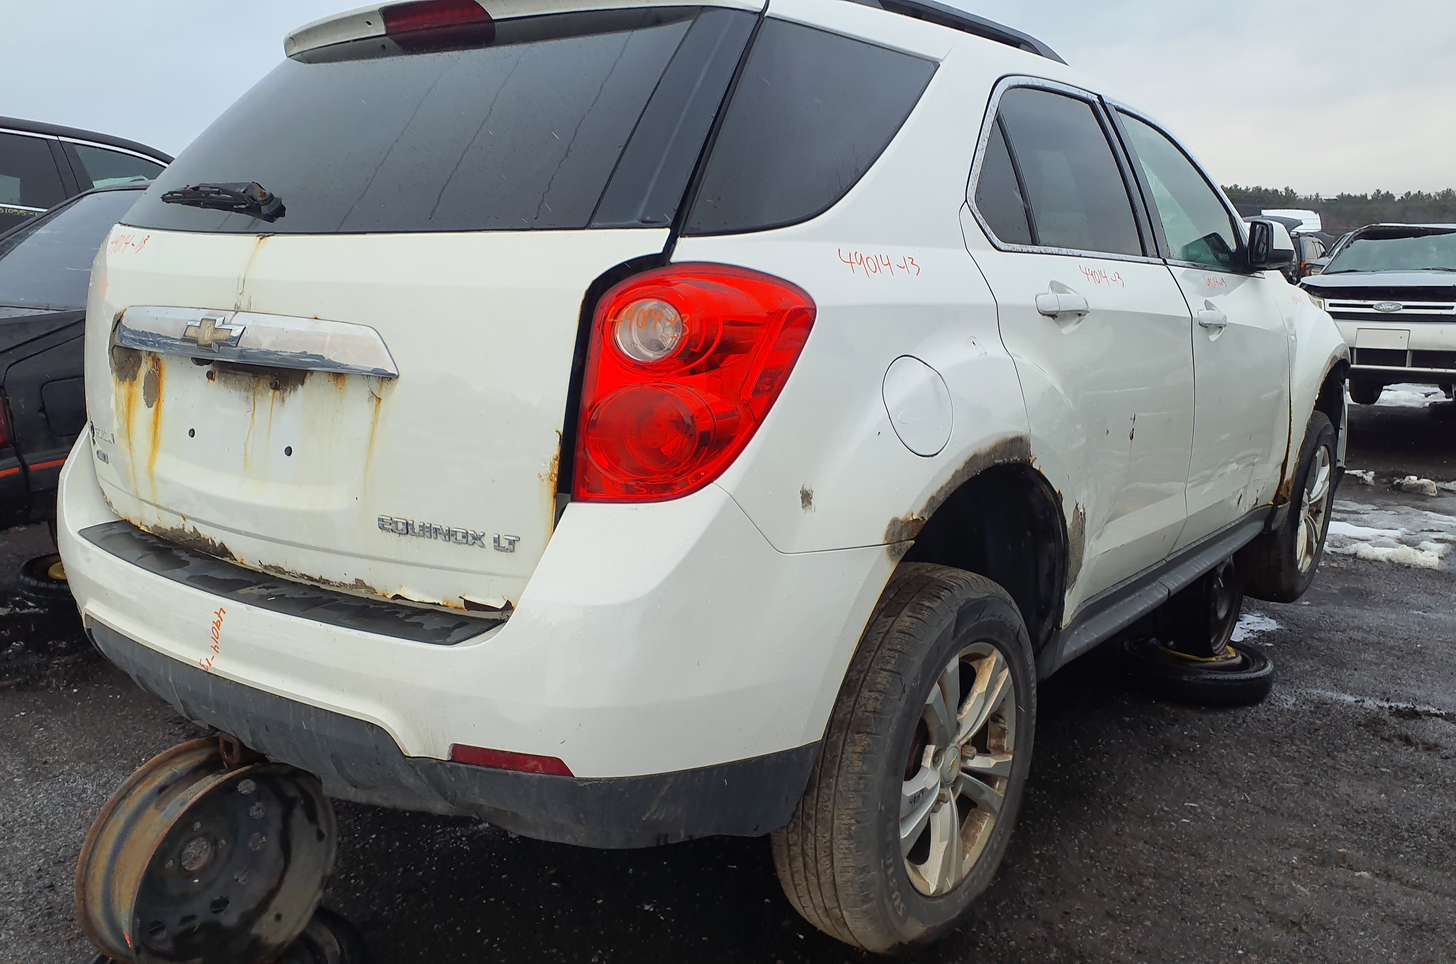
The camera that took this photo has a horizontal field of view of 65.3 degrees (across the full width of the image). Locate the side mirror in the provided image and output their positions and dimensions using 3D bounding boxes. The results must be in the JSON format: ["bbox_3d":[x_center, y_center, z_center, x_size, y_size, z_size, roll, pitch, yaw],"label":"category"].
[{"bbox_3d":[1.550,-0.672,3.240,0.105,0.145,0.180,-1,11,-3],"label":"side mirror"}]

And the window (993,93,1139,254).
[{"bbox_3d":[0.705,-0.648,2.358,0.050,0.378,0.600,-19,-4,40],"label":"window"}]

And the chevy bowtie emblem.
[{"bbox_3d":[-0.820,-0.235,1.803,0.190,0.062,0.026,9,14,38],"label":"chevy bowtie emblem"}]

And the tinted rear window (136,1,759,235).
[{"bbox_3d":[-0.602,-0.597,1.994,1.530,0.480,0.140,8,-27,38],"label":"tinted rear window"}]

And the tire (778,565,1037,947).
[{"bbox_3d":[0.354,0.514,2.135,0.225,0.712,0.712,8,13,37],"label":"tire"}]

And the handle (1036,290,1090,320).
[{"bbox_3d":[0.644,-0.341,2.174,0.052,0.048,0.225,9,14,38],"label":"handle"}]

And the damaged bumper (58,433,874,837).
[{"bbox_3d":[-0.644,0.169,2.083,1.810,0.510,0.690,8,14,38],"label":"damaged bumper"}]

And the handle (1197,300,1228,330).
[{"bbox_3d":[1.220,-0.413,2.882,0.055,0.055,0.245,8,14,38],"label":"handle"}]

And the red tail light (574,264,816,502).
[{"bbox_3d":[-0.049,-0.136,1.537,0.190,0.330,0.370,9,14,38],"label":"red tail light"}]

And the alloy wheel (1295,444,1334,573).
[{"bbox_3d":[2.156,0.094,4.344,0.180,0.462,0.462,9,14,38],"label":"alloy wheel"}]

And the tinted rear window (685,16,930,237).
[{"bbox_3d":[0.169,-0.543,1.764,0.090,0.340,0.784,-13,-1,43],"label":"tinted rear window"}]

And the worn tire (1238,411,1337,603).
[{"bbox_3d":[2.142,0.092,4.354,0.230,0.720,0.720,9,14,38],"label":"worn tire"}]

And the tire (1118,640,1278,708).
[{"bbox_3d":[1.716,0.696,4.150,0.530,0.120,0.530,8,14,38],"label":"tire"}]

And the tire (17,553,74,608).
[{"bbox_3d":[-3.090,0.485,5.440,0.570,0.140,0.570,9,14,38],"label":"tire"}]

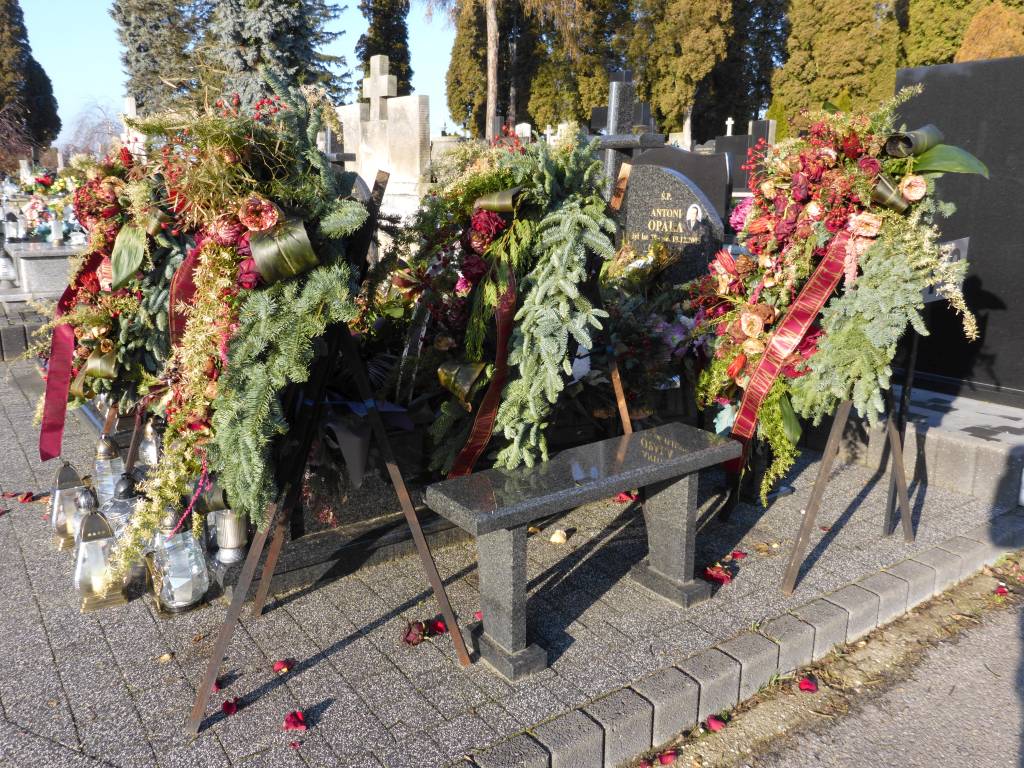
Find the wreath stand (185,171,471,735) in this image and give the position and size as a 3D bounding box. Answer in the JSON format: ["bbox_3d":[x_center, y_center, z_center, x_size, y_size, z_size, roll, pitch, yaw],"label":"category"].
[{"bbox_3d":[-0.475,0.137,2.185,0.720,1.366,0.620,-1,14,1],"label":"wreath stand"}]

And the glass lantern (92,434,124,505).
[{"bbox_3d":[-1.732,0.366,3.513,0.130,0.310,0.130,-8,16,-27],"label":"glass lantern"}]

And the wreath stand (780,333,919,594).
[{"bbox_3d":[1.186,-0.054,2.885,0.690,1.350,0.620,-3,14,-7],"label":"wreath stand"}]

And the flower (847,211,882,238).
[{"bbox_3d":[1.141,-0.516,2.680,0.110,0.095,0.075,6,16,25],"label":"flower"}]

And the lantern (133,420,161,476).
[{"bbox_3d":[-1.677,0.306,3.780,0.120,0.297,0.120,-7,15,-24],"label":"lantern"}]

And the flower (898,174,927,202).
[{"bbox_3d":[1.073,-0.524,2.220,0.074,0.074,0.056,7,16,29],"label":"flower"}]

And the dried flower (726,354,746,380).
[{"bbox_3d":[0.694,-0.051,2.560,0.058,0.076,0.052,10,17,36],"label":"dried flower"}]

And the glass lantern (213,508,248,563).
[{"bbox_3d":[-0.888,0.456,2.588,0.100,0.180,0.100,-6,15,-19],"label":"glass lantern"}]

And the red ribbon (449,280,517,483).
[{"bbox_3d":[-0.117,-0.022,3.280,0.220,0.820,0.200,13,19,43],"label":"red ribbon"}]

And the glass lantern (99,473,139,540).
[{"bbox_3d":[-1.259,0.432,2.732,0.172,0.297,0.172,-7,15,-25],"label":"glass lantern"}]

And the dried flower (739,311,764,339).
[{"bbox_3d":[0.732,-0.182,2.530,0.076,0.080,0.060,8,16,30],"label":"dried flower"}]

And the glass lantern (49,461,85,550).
[{"bbox_3d":[-1.672,0.451,3.151,0.138,0.320,0.138,-7,15,-23],"label":"glass lantern"}]

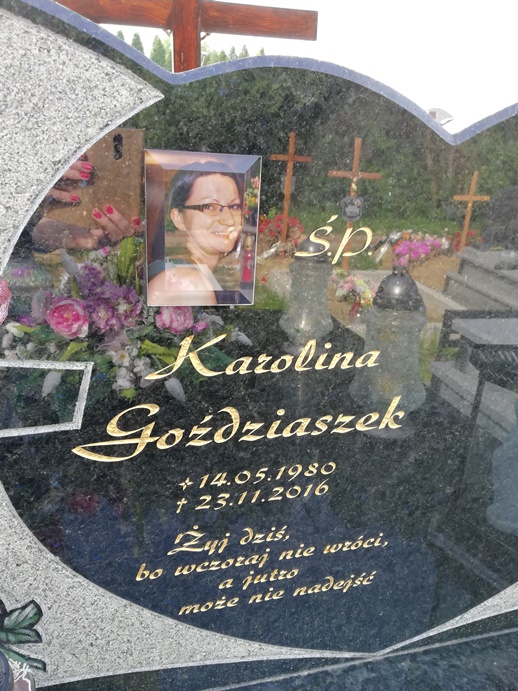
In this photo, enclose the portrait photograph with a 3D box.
[{"bbox_3d":[-0.045,-0.091,0.436,0.090,0.121,0.009,-2,21,-14],"label":"portrait photograph"}]

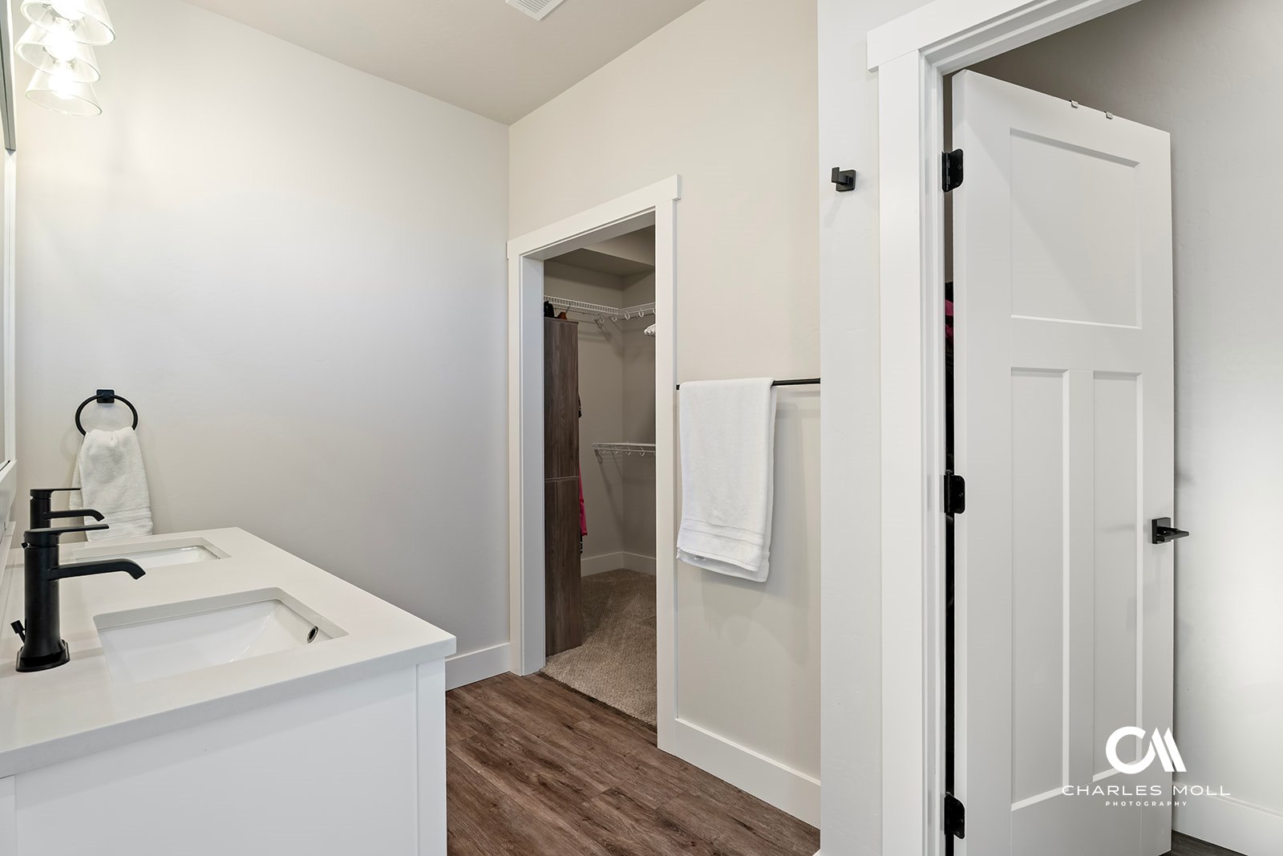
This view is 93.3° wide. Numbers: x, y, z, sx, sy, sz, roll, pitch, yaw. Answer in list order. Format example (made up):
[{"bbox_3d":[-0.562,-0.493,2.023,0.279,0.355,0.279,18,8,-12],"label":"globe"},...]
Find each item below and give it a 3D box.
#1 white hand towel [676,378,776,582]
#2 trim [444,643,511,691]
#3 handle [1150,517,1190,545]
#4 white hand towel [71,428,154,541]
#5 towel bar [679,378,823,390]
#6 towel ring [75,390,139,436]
[{"bbox_3d":[0.273,0.164,2.027,0.385,0.630,0.080,0,0,45],"label":"white hand towel"},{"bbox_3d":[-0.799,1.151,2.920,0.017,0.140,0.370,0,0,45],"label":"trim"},{"bbox_3d":[1.431,0.287,1.651,0.135,0.067,0.066,0,0,-22],"label":"handle"},{"bbox_3d":[-1.696,0.183,1.947,0.085,0.370,0.198,0,0,45],"label":"white hand towel"},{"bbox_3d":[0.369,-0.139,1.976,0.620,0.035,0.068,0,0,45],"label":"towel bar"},{"bbox_3d":[-1.723,-0.038,1.954,0.063,0.167,0.152,0,0,45],"label":"towel ring"}]

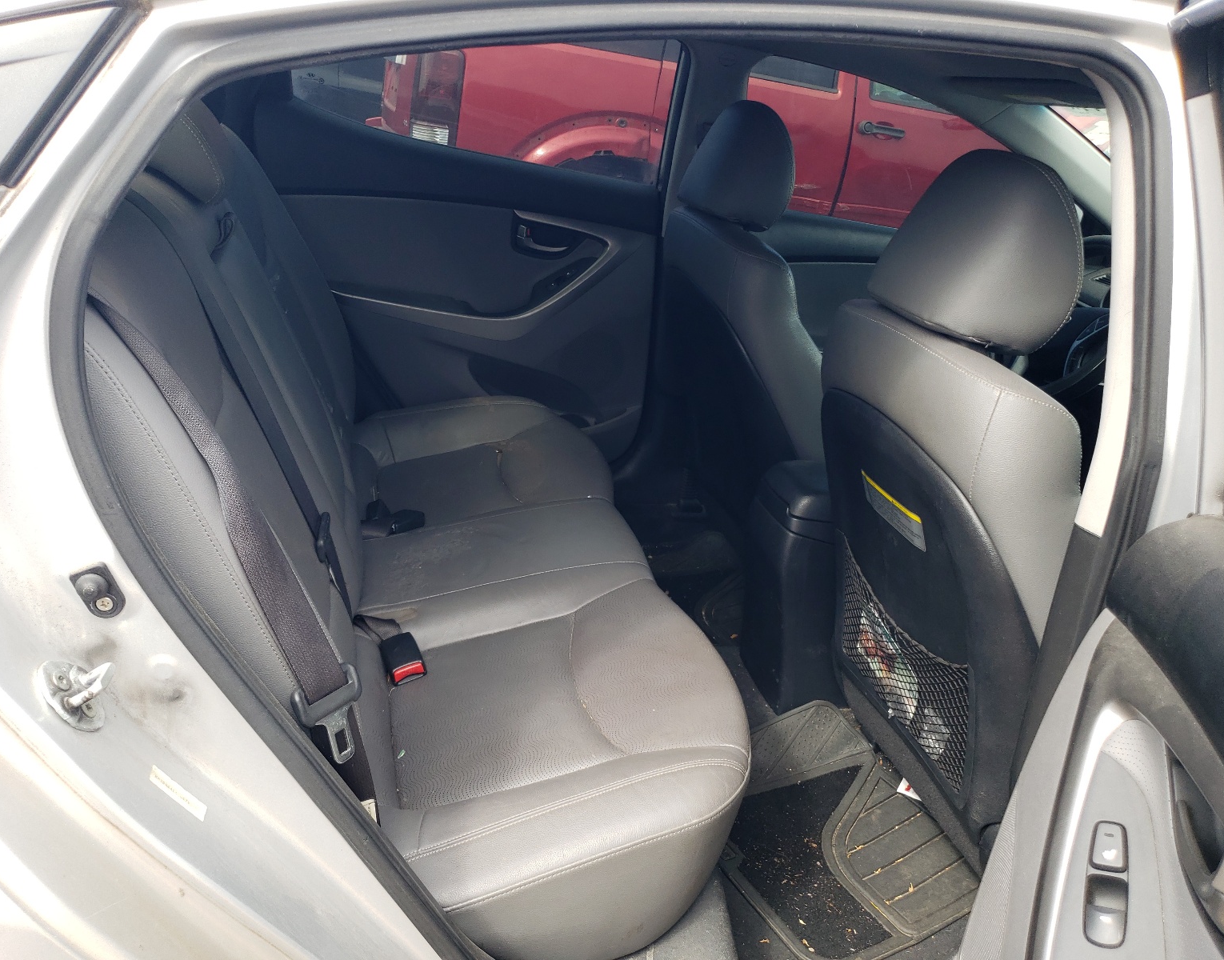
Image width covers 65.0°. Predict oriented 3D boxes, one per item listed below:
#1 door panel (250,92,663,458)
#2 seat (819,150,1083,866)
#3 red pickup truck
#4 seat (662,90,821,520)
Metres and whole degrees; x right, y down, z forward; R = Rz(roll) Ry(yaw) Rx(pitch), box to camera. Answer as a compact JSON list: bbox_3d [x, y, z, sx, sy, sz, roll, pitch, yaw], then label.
[{"bbox_3d":[-0.309,-0.360,1.958,0.810,0.670,0.130,2,24,-17],"label":"door panel"},{"bbox_3d":[0.675,0.077,1.273,0.840,0.930,0.530,2,24,-17],"label":"seat"},{"bbox_3d":[0.968,-1.734,5.227,4.700,1.780,1.870,-1,25,-23],"label":"red pickup truck"},{"bbox_3d":[0.498,-0.214,1.896,0.840,0.930,0.530,2,24,-17],"label":"seat"}]

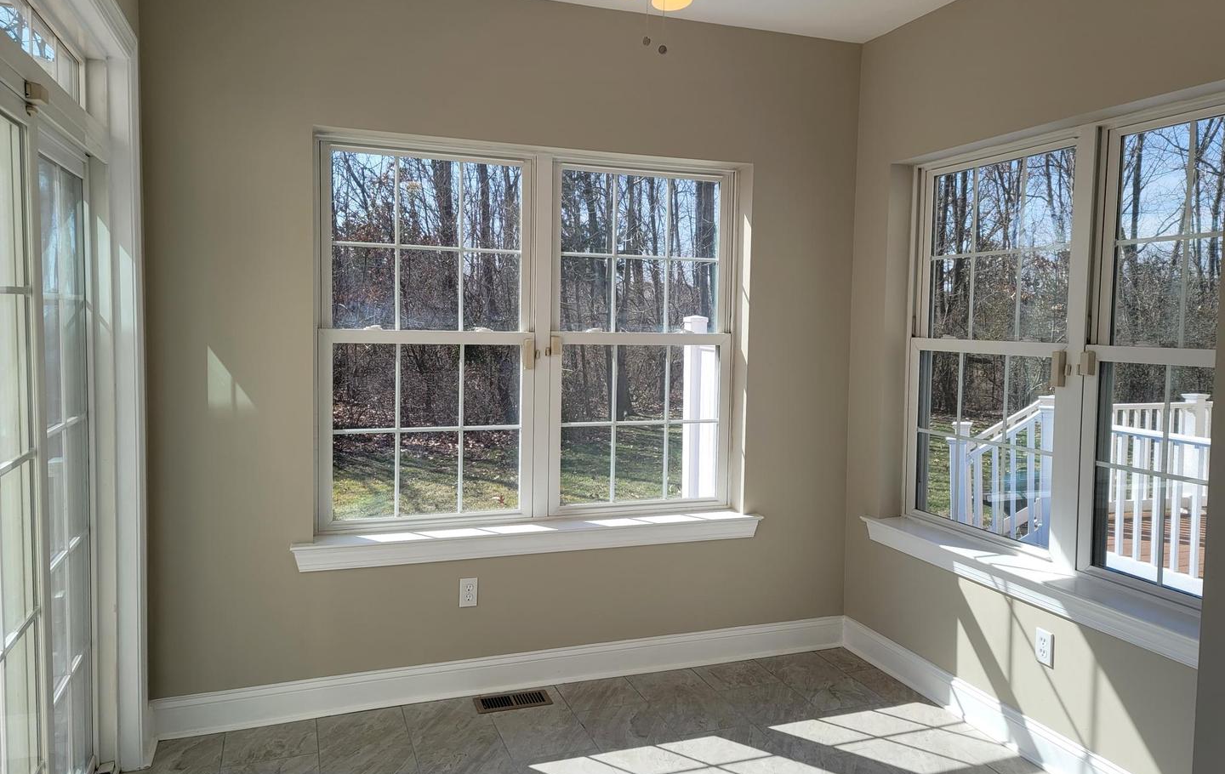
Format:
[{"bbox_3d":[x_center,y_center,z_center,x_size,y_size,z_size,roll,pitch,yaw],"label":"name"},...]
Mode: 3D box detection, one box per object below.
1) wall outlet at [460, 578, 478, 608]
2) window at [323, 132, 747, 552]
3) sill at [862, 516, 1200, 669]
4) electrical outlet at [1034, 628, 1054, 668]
[{"bbox_3d":[-0.565,0.813,3.490,0.071,0.114,0.012,-1,5,-20],"label":"wall outlet"},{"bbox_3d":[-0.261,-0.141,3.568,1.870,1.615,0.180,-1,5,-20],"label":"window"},{"bbox_3d":[1.486,0.694,3.060,0.180,0.106,1.855,-1,5,-20],"label":"sill"},{"bbox_3d":[1.464,0.886,3.006,0.012,0.114,0.071,-1,5,-20],"label":"electrical outlet"}]

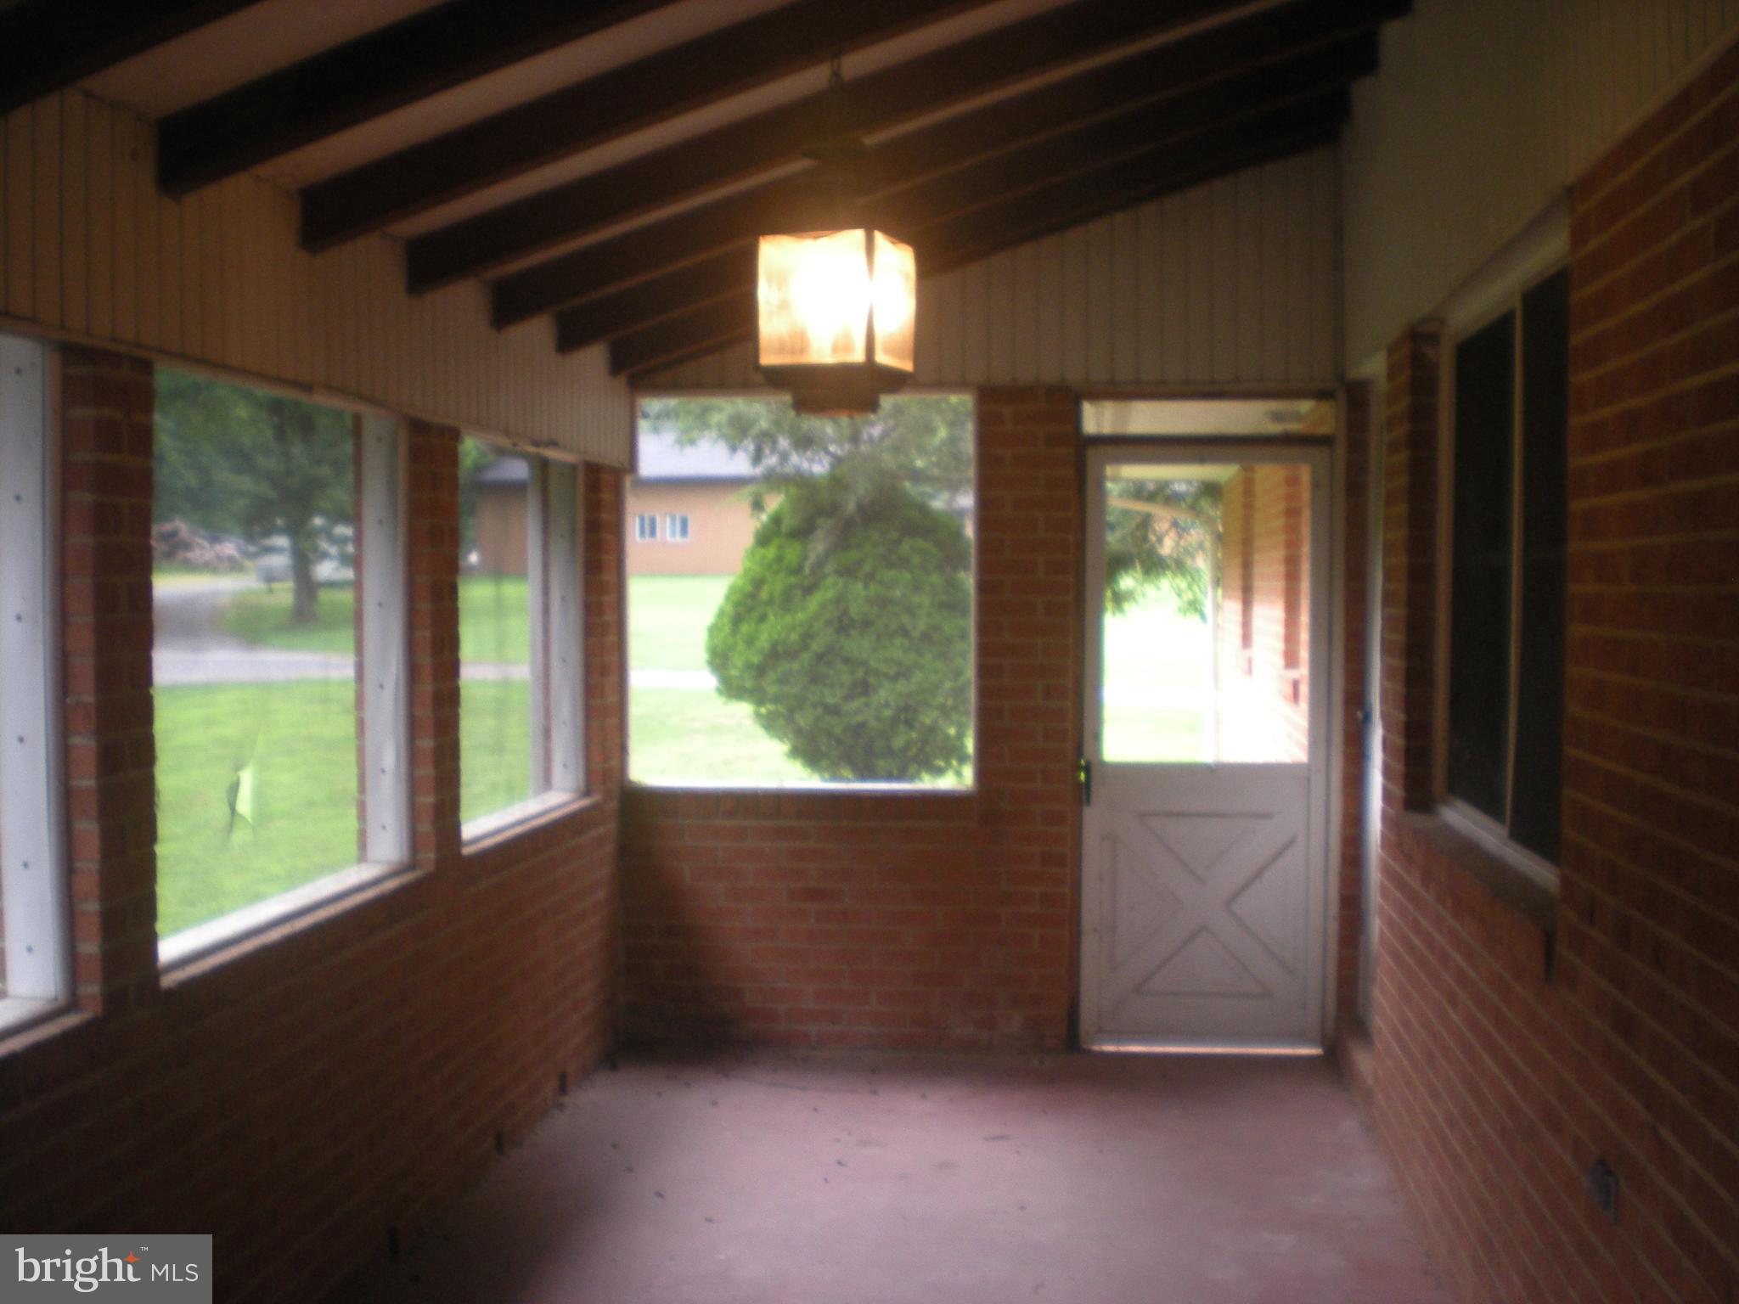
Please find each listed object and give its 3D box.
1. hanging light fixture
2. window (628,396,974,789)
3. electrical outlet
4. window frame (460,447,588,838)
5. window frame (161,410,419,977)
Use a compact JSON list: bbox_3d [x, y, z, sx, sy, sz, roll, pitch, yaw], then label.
[{"bbox_3d":[-0.068,-0.843,3.871,0.250,0.727,0.250,1,2,21],"label":"hanging light fixture"},{"bbox_3d":[-0.234,-0.209,6.508,1.230,1.370,0.120,0,2,7],"label":"window"},{"bbox_3d":[1.144,0.843,2.983,0.025,0.072,0.112,0,2,7],"label":"electrical outlet"},{"bbox_3d":[-1.075,-0.072,5.681,0.120,1.120,1.370,0,2,7],"label":"window frame"},{"bbox_3d":[-1.276,-0.008,4.095,0.120,1.130,1.330,0,2,7],"label":"window frame"}]

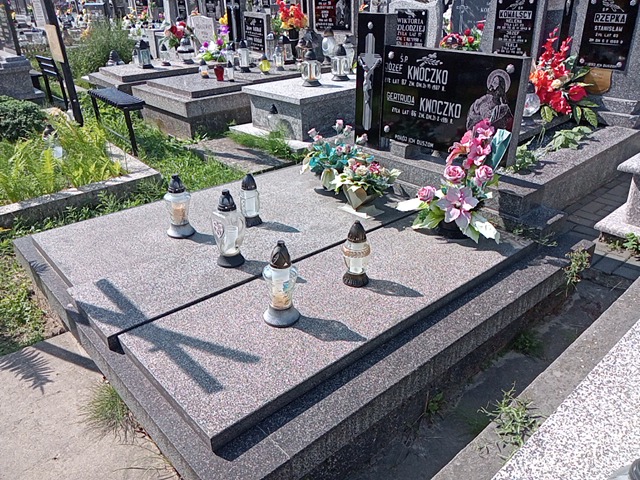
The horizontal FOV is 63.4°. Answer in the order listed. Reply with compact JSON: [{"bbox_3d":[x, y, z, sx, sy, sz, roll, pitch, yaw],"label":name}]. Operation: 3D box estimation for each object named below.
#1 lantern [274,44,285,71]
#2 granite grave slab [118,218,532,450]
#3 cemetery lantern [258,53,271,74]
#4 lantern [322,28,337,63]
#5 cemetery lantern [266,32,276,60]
[{"bbox_3d":[-0.444,-2.004,5.682,0.100,0.256,0.100,0,27,0],"label":"lantern"},{"bbox_3d":[0.161,0.190,2.107,1.733,0.046,0.616,-22,33,-36],"label":"granite grave slab"},{"bbox_3d":[-0.612,-1.955,5.732,0.133,0.208,0.133,0,27,0],"label":"cemetery lantern"},{"bbox_3d":[0.091,-2.245,5.975,0.155,0.353,0.155,-22,33,-36],"label":"lantern"},{"bbox_3d":[-0.559,-2.219,5.958,0.108,0.304,0.108,0,27,0],"label":"cemetery lantern"}]

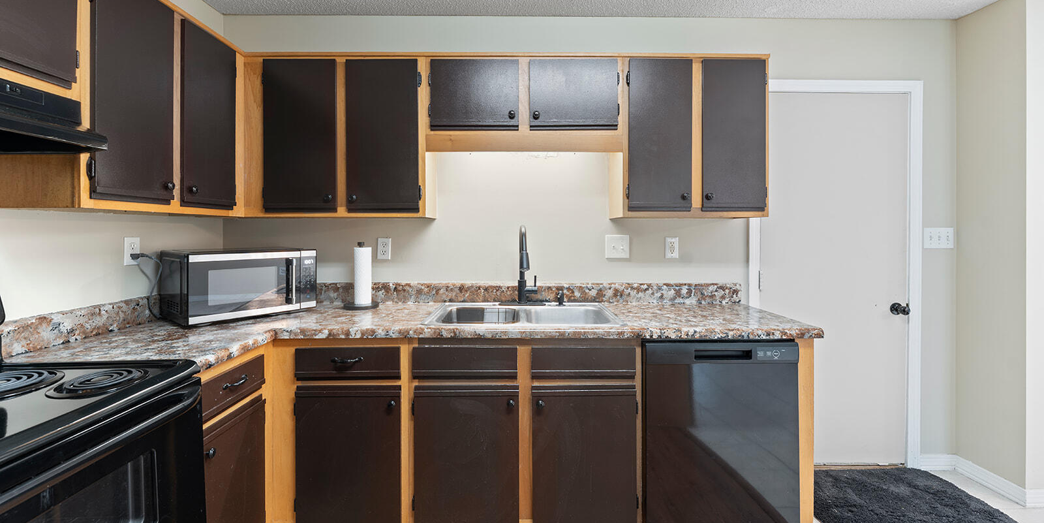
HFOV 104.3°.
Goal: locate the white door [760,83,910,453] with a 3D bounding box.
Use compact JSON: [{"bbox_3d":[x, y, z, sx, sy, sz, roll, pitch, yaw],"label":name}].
[{"bbox_3d":[1.705,0.092,2.232,0.810,2.030,0.042,0,1,-1],"label":"white door"}]

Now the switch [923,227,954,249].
[{"bbox_3d":[2.274,-0.125,2.210,0.163,0.115,0.014,0,1,-1],"label":"switch"}]

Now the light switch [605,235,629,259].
[{"bbox_3d":[0.516,-0.081,2.180,0.126,0.126,0.014,0,1,-1],"label":"light switch"}]

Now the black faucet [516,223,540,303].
[{"bbox_3d":[0.032,0.018,1.980,0.105,0.390,0.250,0,1,-3],"label":"black faucet"}]

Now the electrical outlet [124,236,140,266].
[{"bbox_3d":[-1.585,-0.042,1.655,0.012,0.115,0.071,0,1,-1],"label":"electrical outlet"}]

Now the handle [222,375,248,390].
[{"bbox_3d":[-0.944,0.401,1.345,0.030,0.022,0.115,0,1,-1],"label":"handle"}]

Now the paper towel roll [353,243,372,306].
[{"bbox_3d":[-0.778,0.064,1.985,0.087,0.300,0.087,0,1,-1],"label":"paper towel roll"}]

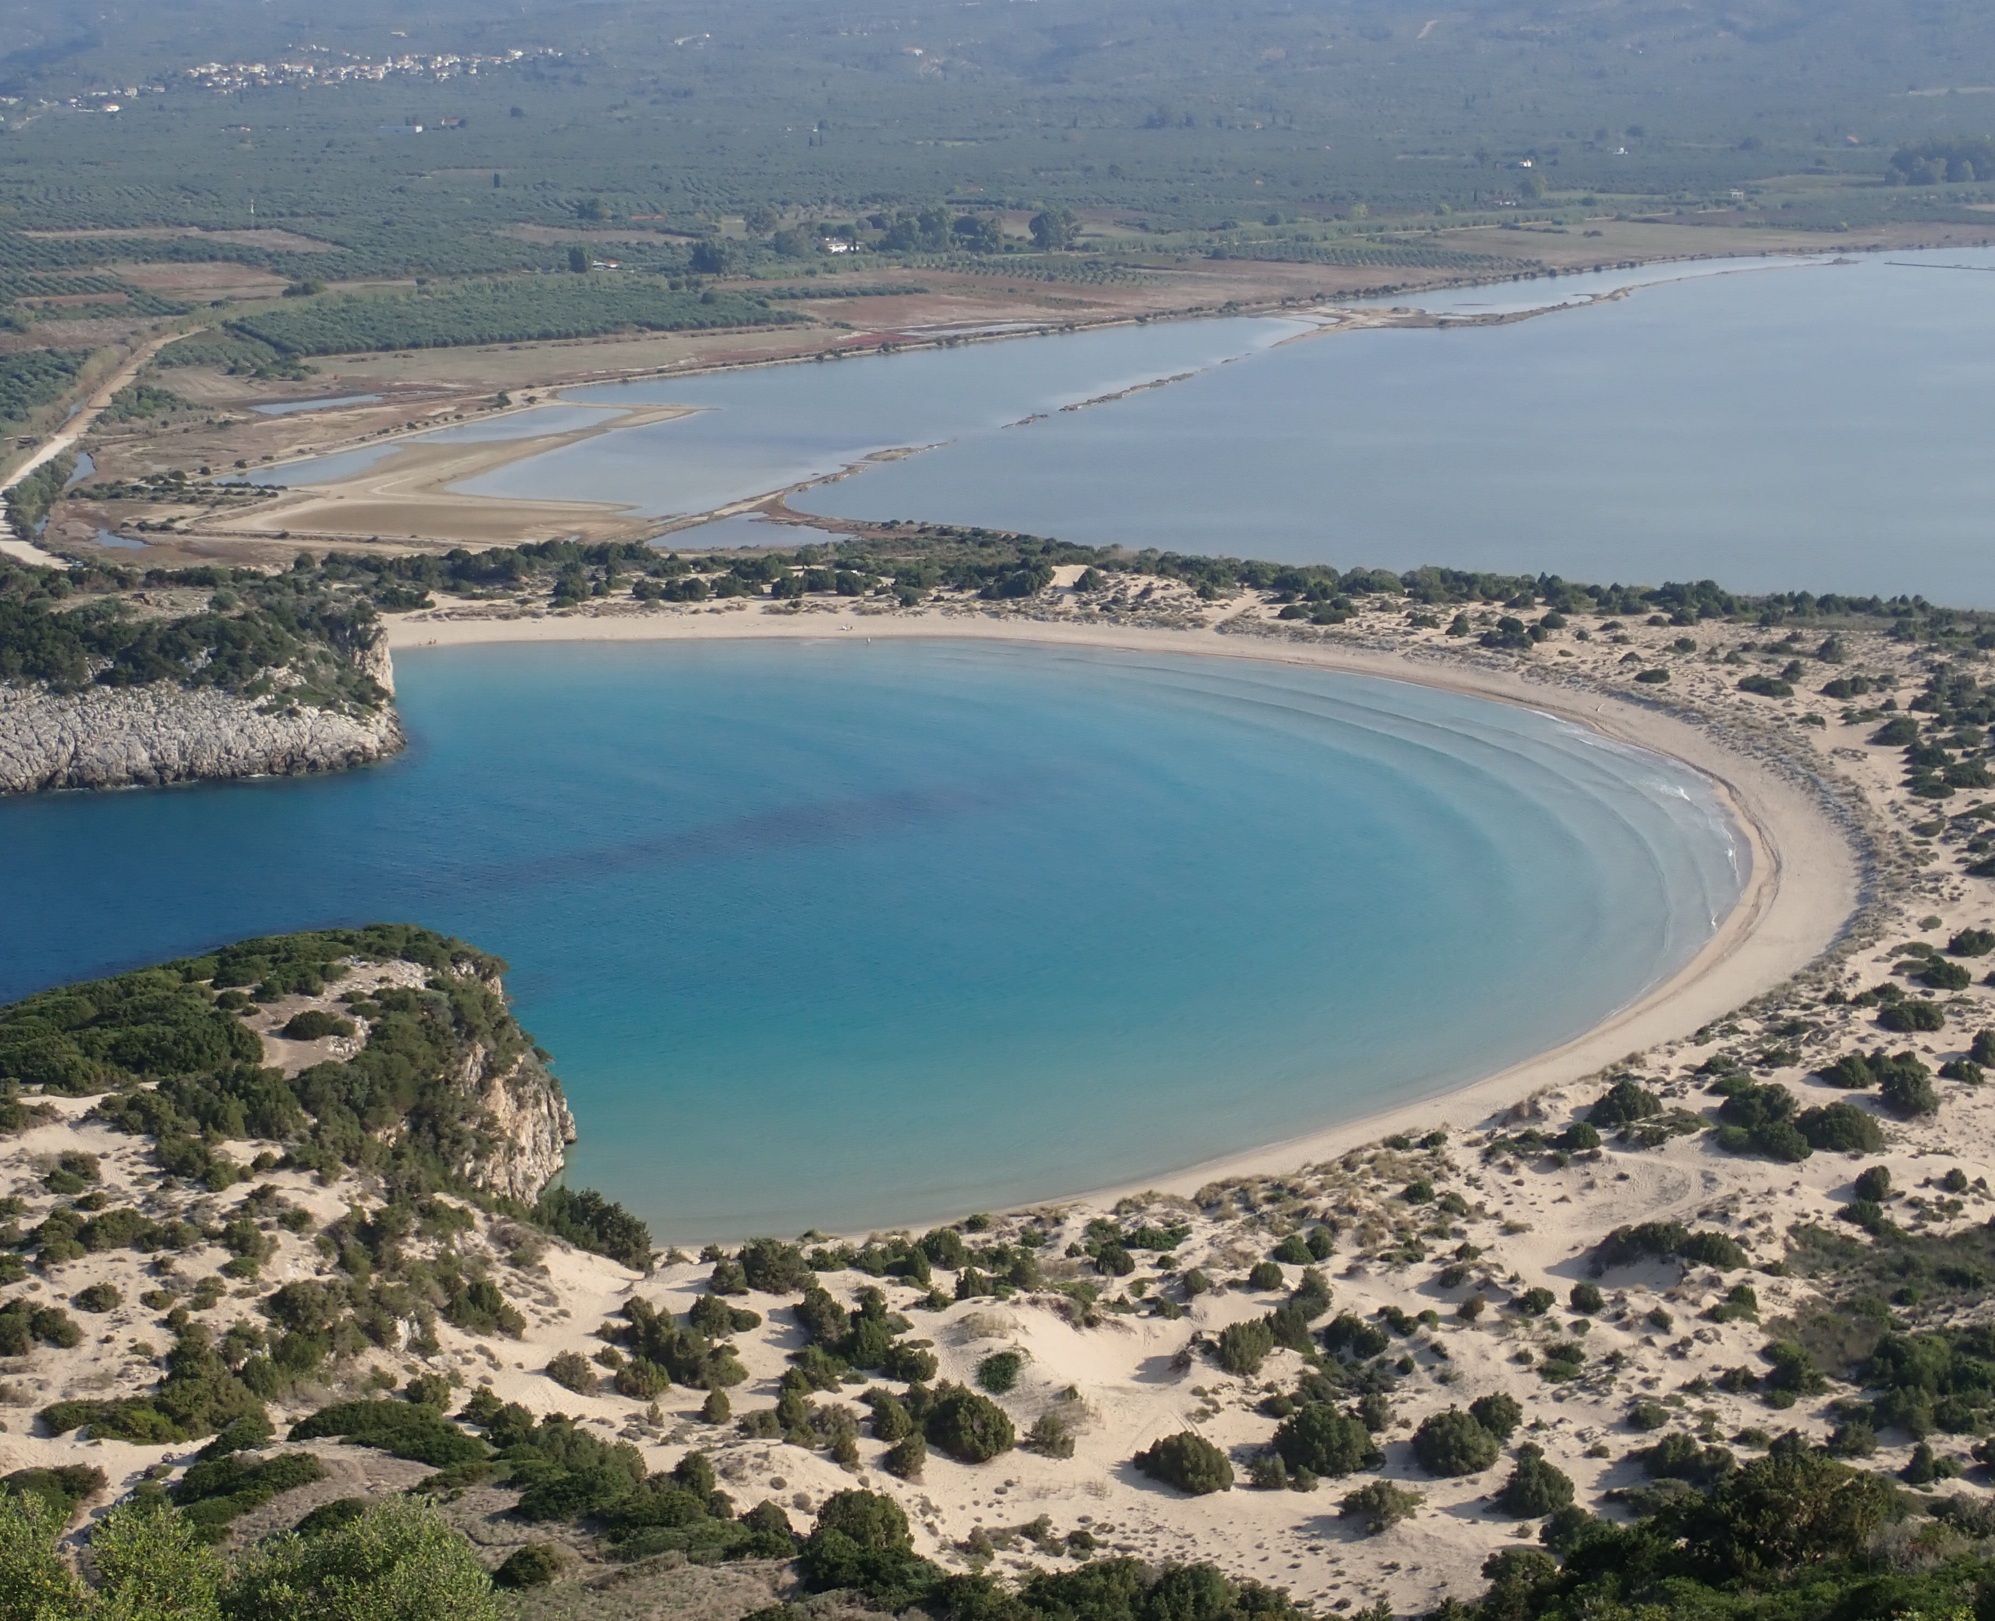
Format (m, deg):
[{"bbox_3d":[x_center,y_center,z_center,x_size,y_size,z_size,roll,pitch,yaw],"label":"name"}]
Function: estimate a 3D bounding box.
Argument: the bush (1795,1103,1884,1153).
[{"bbox_3d":[116.790,43.960,492.820,12.630,5.880,11.360,0,15,0],"label":"bush"}]

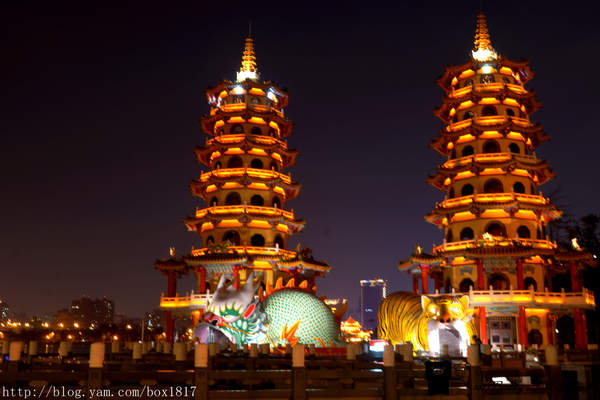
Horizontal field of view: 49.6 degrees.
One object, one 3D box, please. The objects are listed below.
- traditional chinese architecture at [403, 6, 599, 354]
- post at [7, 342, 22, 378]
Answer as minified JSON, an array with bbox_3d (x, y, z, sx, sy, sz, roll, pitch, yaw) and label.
[{"bbox_3d":[16.236,-2.163,55.693,14.300,29.977,14.300,-3,-13,16],"label":"traditional chinese architecture"},{"bbox_3d":[-6.706,3.817,15.394,0.260,0.886,0.260,0,-12,0],"label":"post"}]

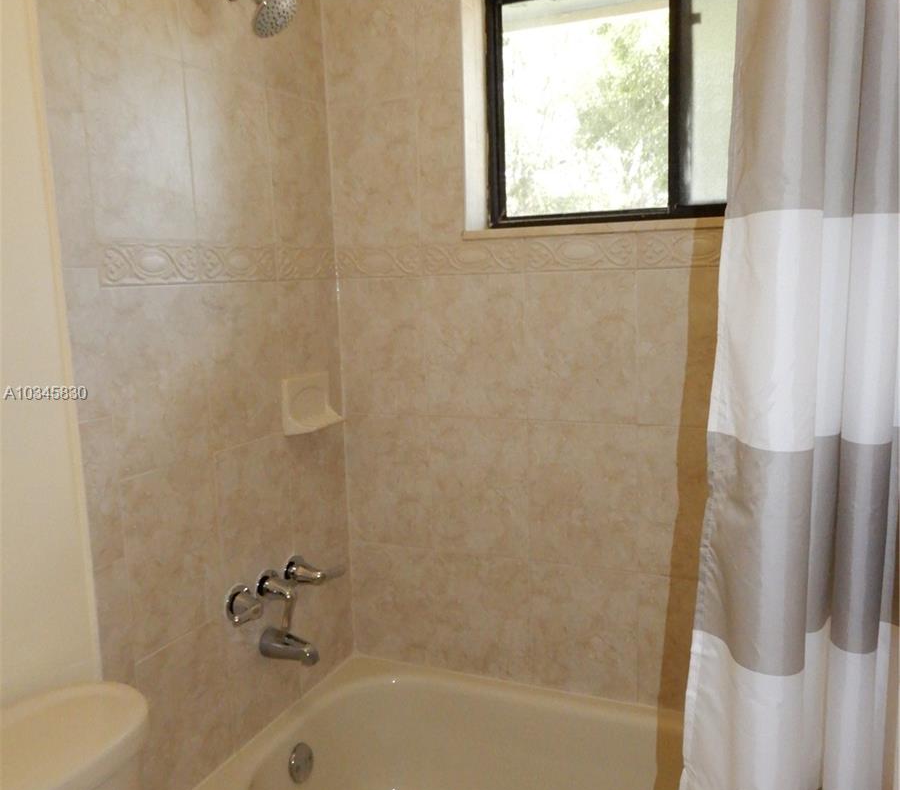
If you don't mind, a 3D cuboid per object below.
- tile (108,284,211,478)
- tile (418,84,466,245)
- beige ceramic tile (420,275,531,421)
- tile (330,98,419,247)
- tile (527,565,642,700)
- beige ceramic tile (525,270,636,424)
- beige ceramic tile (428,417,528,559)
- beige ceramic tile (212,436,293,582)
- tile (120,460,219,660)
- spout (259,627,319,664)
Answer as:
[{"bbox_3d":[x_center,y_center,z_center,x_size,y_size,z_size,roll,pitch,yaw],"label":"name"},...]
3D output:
[{"bbox_3d":[-0.543,-0.033,1.556,0.012,0.339,0.251,2,9,24],"label":"tile"},{"bbox_3d":[-0.015,-0.528,1.944,0.113,0.339,0.012,2,9,24],"label":"tile"},{"bbox_3d":[0.059,-0.114,1.964,0.253,0.339,0.010,2,9,24],"label":"beige ceramic tile"},{"bbox_3d":[-0.180,-0.533,2.018,0.245,0.339,0.012,2,9,24],"label":"tile"},{"bbox_3d":[0.316,0.557,1.968,0.252,0.312,0.011,2,9,24],"label":"tile"},{"bbox_3d":[0.292,-0.106,1.862,0.253,0.339,0.010,2,9,24],"label":"beige ceramic tile"},{"bbox_3d":[0.073,0.225,2.025,0.254,0.341,0.011,2,9,24],"label":"beige ceramic tile"},{"bbox_3d":[-0.426,0.268,1.826,0.010,0.338,0.244,2,9,25],"label":"beige ceramic tile"},{"bbox_3d":[-0.533,0.305,1.609,0.011,0.341,0.250,2,9,24],"label":"tile"},{"bbox_3d":[-0.354,0.558,1.842,0.138,0.070,0.055,2,9,24],"label":"spout"}]

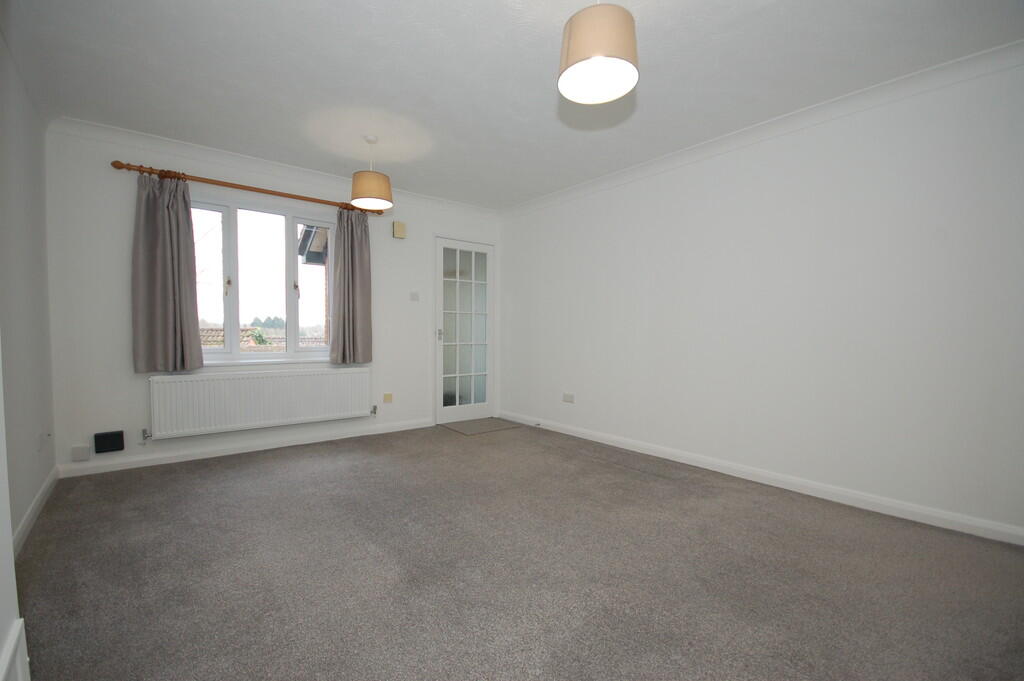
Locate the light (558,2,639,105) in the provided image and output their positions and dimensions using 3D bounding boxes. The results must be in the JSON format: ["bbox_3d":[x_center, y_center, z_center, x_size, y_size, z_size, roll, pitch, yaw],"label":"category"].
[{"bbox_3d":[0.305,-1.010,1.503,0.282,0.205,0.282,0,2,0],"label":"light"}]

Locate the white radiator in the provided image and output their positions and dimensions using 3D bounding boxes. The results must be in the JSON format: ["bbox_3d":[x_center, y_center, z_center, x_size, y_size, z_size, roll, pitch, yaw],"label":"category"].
[{"bbox_3d":[-1.973,0.488,3.558,1.585,0.460,0.090,-1,2,-39],"label":"white radiator"}]

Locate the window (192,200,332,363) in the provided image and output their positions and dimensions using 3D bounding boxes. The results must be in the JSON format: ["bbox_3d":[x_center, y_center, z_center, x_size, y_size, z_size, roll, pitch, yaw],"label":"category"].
[{"bbox_3d":[-2.092,-0.455,3.594,1.235,1.260,0.090,-1,2,-39],"label":"window"}]

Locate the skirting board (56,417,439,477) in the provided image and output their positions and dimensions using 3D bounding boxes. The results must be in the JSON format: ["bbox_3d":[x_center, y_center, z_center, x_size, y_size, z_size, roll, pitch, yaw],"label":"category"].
[{"bbox_3d":[-1.921,0.867,3.697,2.793,0.095,0.020,-1,2,-39],"label":"skirting board"}]

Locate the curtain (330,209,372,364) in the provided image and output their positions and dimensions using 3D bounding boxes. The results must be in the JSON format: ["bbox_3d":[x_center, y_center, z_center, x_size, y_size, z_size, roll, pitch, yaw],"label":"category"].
[{"bbox_3d":[-1.476,-0.484,3.900,0.373,1.390,0.120,-1,2,-39],"label":"curtain"}]

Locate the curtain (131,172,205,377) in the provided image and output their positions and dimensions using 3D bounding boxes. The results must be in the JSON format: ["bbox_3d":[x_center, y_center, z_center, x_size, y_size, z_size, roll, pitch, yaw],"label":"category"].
[{"bbox_3d":[-2.491,-0.462,3.088,0.396,1.380,0.120,-1,2,-39],"label":"curtain"}]

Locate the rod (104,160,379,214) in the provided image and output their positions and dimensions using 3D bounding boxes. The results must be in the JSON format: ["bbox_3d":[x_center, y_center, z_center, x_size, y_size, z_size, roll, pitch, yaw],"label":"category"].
[{"bbox_3d":[-1.971,-1.210,3.483,1.907,0.070,0.090,-1,2,-39],"label":"rod"}]

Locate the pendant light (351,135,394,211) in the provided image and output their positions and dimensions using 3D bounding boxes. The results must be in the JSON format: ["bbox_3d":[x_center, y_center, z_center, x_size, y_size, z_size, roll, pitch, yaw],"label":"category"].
[{"bbox_3d":[-0.984,-1.195,2.996,0.282,0.471,0.282,-1,2,-39],"label":"pendant light"}]

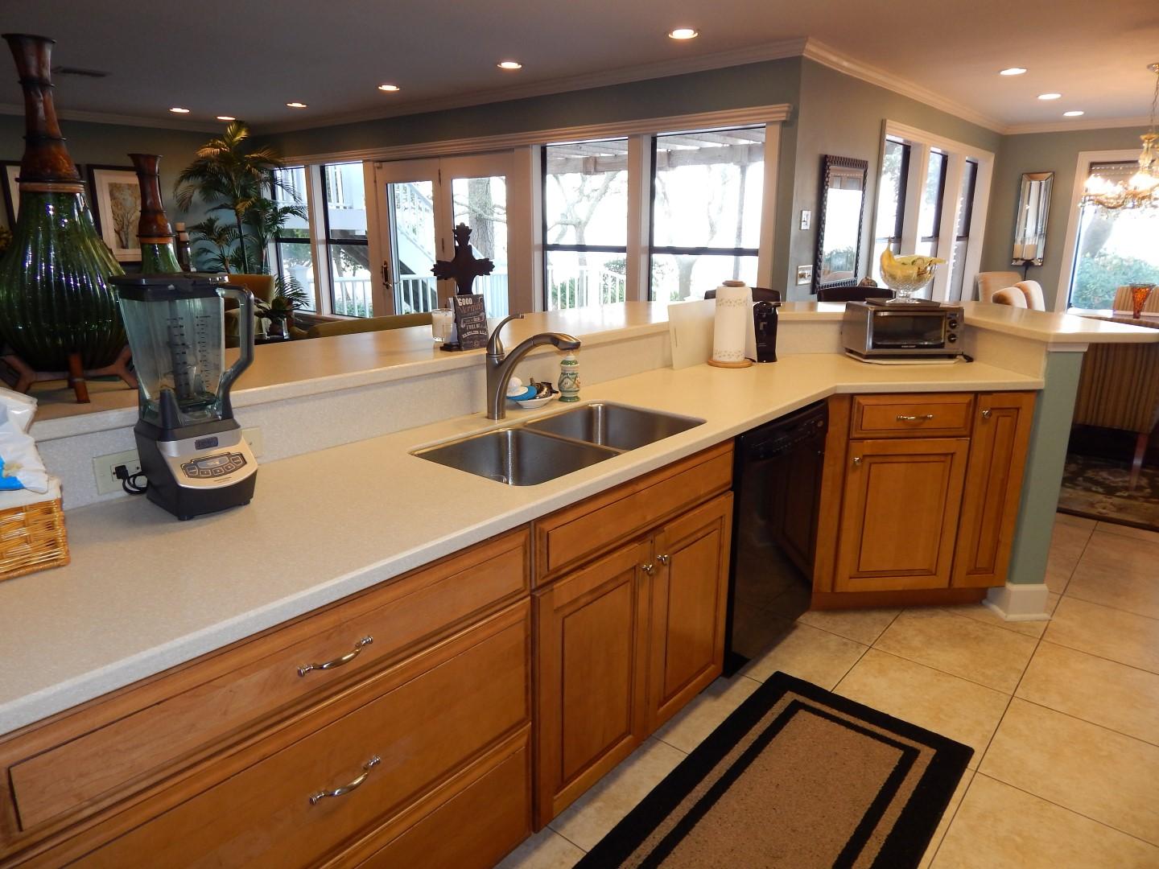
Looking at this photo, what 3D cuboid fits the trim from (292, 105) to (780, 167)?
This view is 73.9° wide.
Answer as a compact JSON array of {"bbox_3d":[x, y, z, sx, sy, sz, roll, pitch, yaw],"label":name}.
[{"bbox_3d":[-0.963,-2.329,6.203,5.670,0.095,0.065,12,19,38],"label":"trim"}]

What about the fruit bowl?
[{"bbox_3d":[1.455,-0.695,3.352,0.256,0.218,0.256,12,19,38],"label":"fruit bowl"}]

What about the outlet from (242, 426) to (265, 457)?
[{"bbox_3d":[-0.751,0.029,1.701,0.008,0.070,0.114,12,19,38],"label":"outlet"}]

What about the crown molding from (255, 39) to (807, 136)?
[{"bbox_3d":[-1.088,-2.672,6.206,6.200,0.087,0.085,12,19,38],"label":"crown molding"}]

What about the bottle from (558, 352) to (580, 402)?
[{"bbox_3d":[-0.032,-0.190,2.389,0.068,0.170,0.068,0,15,0],"label":"bottle"}]

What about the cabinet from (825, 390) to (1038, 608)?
[{"bbox_3d":[1.210,0.203,3.055,0.745,0.865,0.580,-1,15,-5],"label":"cabinet"}]

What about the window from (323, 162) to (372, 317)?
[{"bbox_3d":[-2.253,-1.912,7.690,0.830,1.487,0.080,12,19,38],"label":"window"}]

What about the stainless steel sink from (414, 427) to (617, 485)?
[{"bbox_3d":[-0.153,0.140,1.904,0.392,0.197,0.357,12,19,38],"label":"stainless steel sink"}]

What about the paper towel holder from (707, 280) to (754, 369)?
[{"bbox_3d":[0.570,-0.419,2.940,0.183,0.315,0.183,0,15,0],"label":"paper towel holder"}]

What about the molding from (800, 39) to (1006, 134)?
[{"bbox_3d":[2.827,-2.642,6.124,0.085,0.082,4.930,12,19,38],"label":"molding"}]

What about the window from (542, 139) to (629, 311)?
[{"bbox_3d":[0.042,-1.413,5.695,0.850,1.400,0.100,12,19,38],"label":"window"}]

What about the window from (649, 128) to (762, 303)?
[{"bbox_3d":[0.808,-1.247,5.073,0.870,1.400,0.100,12,19,38],"label":"window"}]

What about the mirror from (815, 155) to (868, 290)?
[{"bbox_3d":[1.686,-1.359,4.983,0.045,0.800,0.680,12,19,38],"label":"mirror"}]

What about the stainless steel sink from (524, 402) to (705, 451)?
[{"bbox_3d":[0.093,0.052,2.196,0.410,0.195,0.400,12,19,38],"label":"stainless steel sink"}]

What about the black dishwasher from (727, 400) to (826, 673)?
[{"bbox_3d":[0.420,0.302,2.643,0.600,0.845,0.615,12,19,38],"label":"black dishwasher"}]

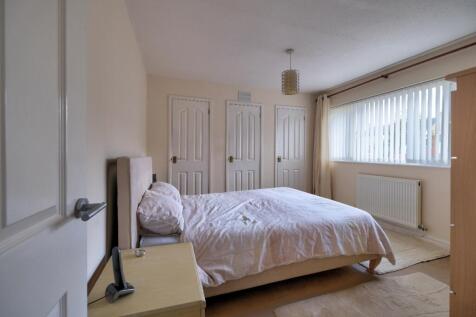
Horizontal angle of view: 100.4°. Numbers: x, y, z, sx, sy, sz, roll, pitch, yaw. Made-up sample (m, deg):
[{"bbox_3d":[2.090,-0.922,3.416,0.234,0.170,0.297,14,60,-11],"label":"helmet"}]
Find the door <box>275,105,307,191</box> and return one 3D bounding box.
[{"bbox_3d":[1.115,-0.018,4.137,0.790,2.085,0.080,0,0,-18],"label":"door"}]

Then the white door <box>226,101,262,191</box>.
[{"bbox_3d":[0.129,-0.018,3.817,0.753,2.085,0.080,0,0,-18],"label":"white door"}]

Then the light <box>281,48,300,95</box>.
[{"bbox_3d":[0.669,-1.097,2.528,0.216,0.590,0.216,0,0,0],"label":"light"}]

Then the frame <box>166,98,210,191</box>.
[{"bbox_3d":[-0.842,-0.018,3.501,0.727,2.085,0.080,0,0,-18],"label":"frame"}]

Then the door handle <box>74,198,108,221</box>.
[{"bbox_3d":[-0.354,0.124,0.468,0.060,0.054,0.138,0,0,-18],"label":"door handle"}]

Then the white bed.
[{"bbox_3d":[0.129,0.512,2.087,2.125,1.025,1.430,0,0,-18],"label":"white bed"}]

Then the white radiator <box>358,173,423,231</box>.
[{"bbox_3d":[2.129,0.568,2.866,0.100,0.594,0.843,0,0,-18],"label":"white radiator"}]

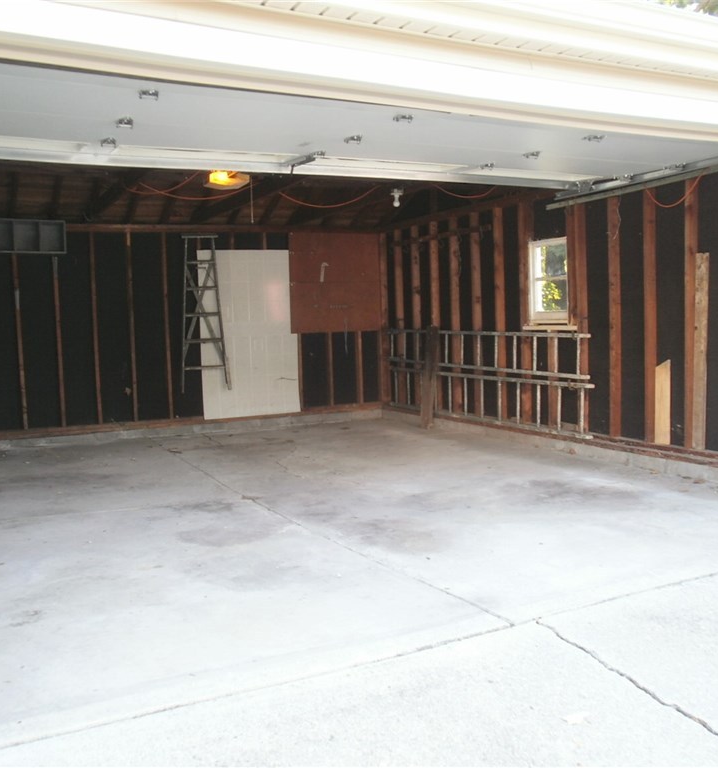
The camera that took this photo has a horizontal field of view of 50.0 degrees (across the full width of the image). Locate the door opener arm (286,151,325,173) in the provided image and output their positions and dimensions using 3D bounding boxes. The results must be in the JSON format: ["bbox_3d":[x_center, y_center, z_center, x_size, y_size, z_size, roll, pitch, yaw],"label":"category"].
[{"bbox_3d":[-0.352,-1.413,4.893,0.101,0.101,0.455,-4,5,-25],"label":"door opener arm"}]

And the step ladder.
[{"bbox_3d":[-1.824,-0.822,9.186,0.586,1.848,0.151,-4,5,-25],"label":"step ladder"}]

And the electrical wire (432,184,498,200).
[{"bbox_3d":[1.043,-1.890,7.533,0.768,0.151,0.040,-4,5,-25],"label":"electrical wire"}]

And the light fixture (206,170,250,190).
[{"bbox_3d":[-1.081,-1.701,6.322,0.293,0.202,0.333,-4,5,-25],"label":"light fixture"}]

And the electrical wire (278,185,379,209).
[{"bbox_3d":[-0.274,-1.746,7.146,1.030,0.232,0.040,-4,5,-25],"label":"electrical wire"}]

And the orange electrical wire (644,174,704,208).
[{"bbox_3d":[2.310,-1.428,5.718,0.051,0.232,0.586,-4,5,-25],"label":"orange electrical wire"}]

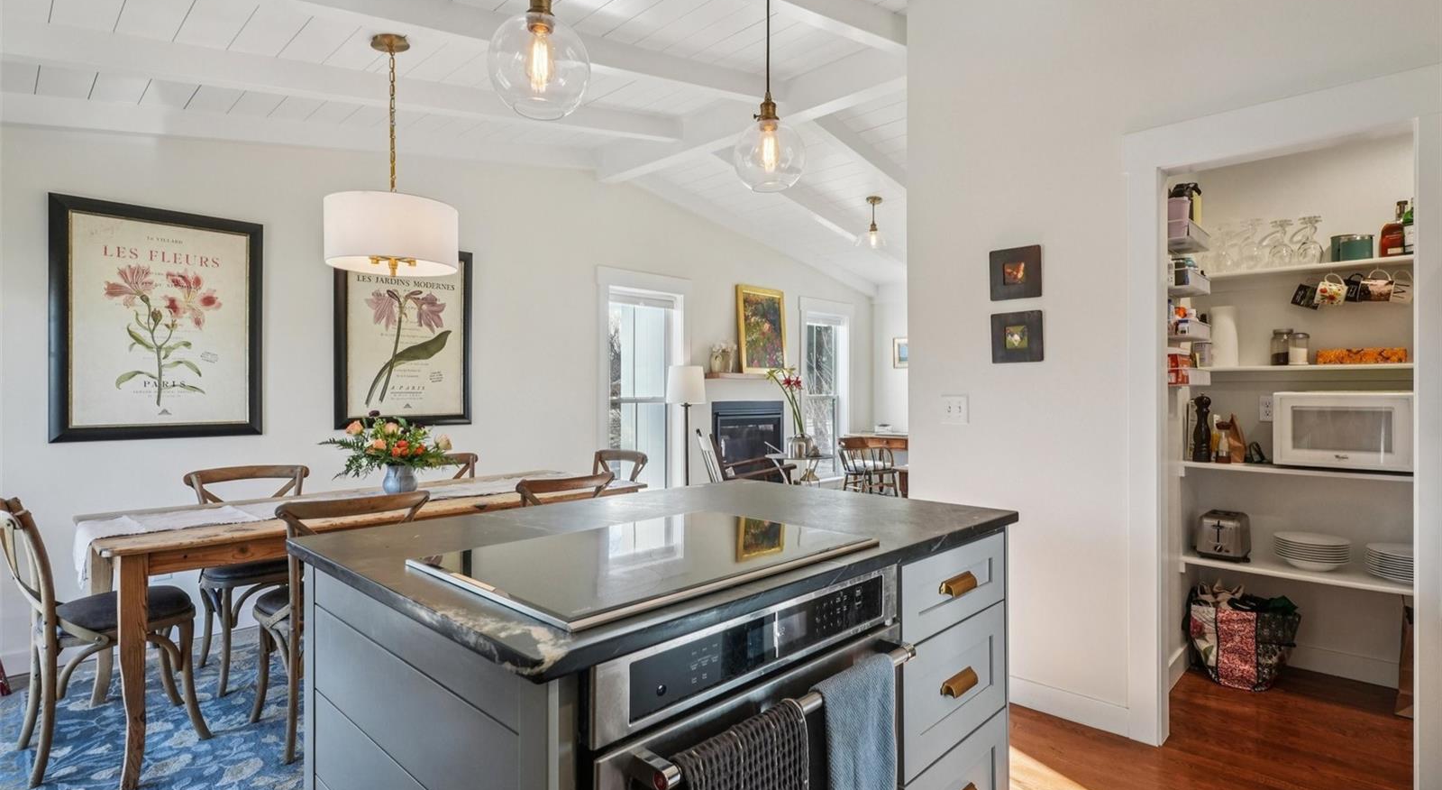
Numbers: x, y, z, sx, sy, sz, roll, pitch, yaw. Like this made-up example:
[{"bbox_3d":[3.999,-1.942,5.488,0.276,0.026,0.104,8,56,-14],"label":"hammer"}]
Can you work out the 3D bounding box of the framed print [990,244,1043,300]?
[{"bbox_3d":[1.222,-0.507,2.656,0.202,0.211,0.020,0,0,41],"label":"framed print"}]

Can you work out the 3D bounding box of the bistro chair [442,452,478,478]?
[{"bbox_3d":[-1.496,0.810,3.601,0.530,0.920,0.500,0,0,44],"label":"bistro chair"}]

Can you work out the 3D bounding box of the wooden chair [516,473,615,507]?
[{"bbox_3d":[-0.860,0.790,3.050,0.470,0.880,0.520,0,0,-44],"label":"wooden chair"}]

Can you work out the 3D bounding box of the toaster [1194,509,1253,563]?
[{"bbox_3d":[2.337,0.637,2.979,0.178,0.200,0.280,0,0,44],"label":"toaster"}]

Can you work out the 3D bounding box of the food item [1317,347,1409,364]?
[{"bbox_3d":[2.638,-0.158,2.648,0.262,0.069,0.140,0,0,44],"label":"food item"}]

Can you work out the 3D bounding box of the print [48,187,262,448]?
[{"bbox_3d":[-2.826,-0.359,3.253,0.810,1.160,0.035,0,0,-44],"label":"print"}]

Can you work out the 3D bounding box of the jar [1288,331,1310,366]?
[{"bbox_3d":[2.466,-0.195,2.730,0.067,0.145,0.067,0,0,41],"label":"jar"}]

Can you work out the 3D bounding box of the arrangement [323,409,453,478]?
[{"bbox_3d":[-1.585,0.235,3.040,0.560,0.320,0.460,0,0,-43],"label":"arrangement"}]

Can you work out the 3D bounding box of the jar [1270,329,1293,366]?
[{"bbox_3d":[2.491,-0.209,2.840,0.083,0.165,0.083,0,0,-43],"label":"jar"}]

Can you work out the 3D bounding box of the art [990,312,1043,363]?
[{"bbox_3d":[1.185,-0.230,2.556,0.197,0.200,0.020,0,0,41],"label":"art"}]

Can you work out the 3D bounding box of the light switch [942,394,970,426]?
[{"bbox_3d":[0.997,0.062,2.725,0.118,0.120,0.012,0,0,41],"label":"light switch"}]

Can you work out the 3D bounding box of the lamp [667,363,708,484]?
[{"bbox_3d":[-0.274,0.501,5.100,0.325,1.467,0.325,0,0,0],"label":"lamp"}]

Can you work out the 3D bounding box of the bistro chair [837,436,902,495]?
[{"bbox_3d":[1.540,0.865,6.600,0.480,0.760,0.470,0,0,-43],"label":"bistro chair"}]

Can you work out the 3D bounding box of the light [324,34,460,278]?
[{"bbox_3d":[-1.483,-1.077,2.885,0.545,1.115,0.545,0,0,44],"label":"light"}]

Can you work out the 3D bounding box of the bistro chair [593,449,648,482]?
[{"bbox_3d":[-0.760,0.790,3.590,0.500,0.900,0.470,0,0,-43],"label":"bistro chair"}]

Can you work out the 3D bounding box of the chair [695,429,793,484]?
[{"bbox_3d":[0.210,0.765,5.030,0.740,0.950,0.580,0,0,-14],"label":"chair"}]

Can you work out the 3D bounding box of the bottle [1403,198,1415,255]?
[{"bbox_3d":[2.745,-0.660,2.530,0.076,0.245,0.076,0,0,-43],"label":"bottle"}]

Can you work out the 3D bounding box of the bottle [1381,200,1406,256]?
[{"bbox_3d":[2.691,-0.649,2.530,0.115,0.242,0.070,0,0,44],"label":"bottle"}]

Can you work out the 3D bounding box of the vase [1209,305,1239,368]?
[{"bbox_3d":[2.345,-0.270,2.980,0.112,0.290,0.112,0,0,-43],"label":"vase"}]

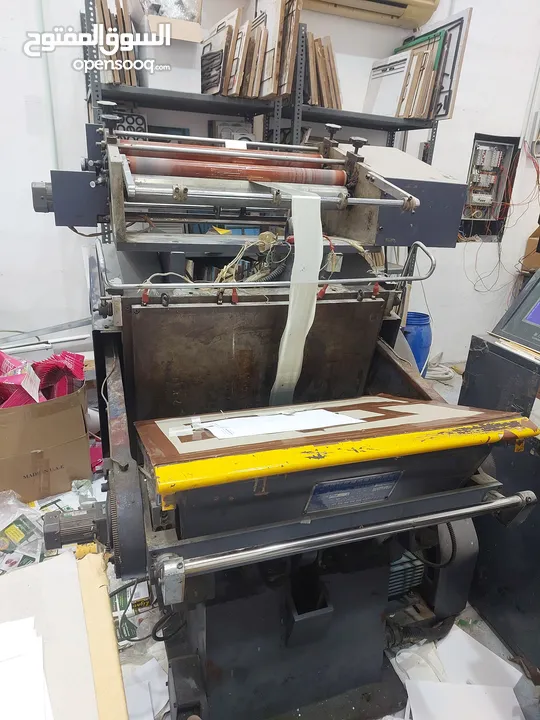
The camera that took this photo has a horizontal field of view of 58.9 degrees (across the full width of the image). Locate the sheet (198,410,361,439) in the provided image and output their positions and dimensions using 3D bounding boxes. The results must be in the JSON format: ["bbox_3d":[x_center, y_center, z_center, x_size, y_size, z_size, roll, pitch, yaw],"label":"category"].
[{"bbox_3d":[0.018,0.134,1.040,0.300,0.012,0.220,-4,1,-20],"label":"sheet"}]

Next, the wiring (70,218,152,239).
[{"bbox_3d":[-0.429,-0.359,1.304,0.214,0.055,0.080,-4,19,-20],"label":"wiring"}]

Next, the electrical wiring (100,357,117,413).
[{"bbox_3d":[-0.374,0.053,1.110,0.036,0.070,0.200,-4,19,-20],"label":"electrical wiring"}]

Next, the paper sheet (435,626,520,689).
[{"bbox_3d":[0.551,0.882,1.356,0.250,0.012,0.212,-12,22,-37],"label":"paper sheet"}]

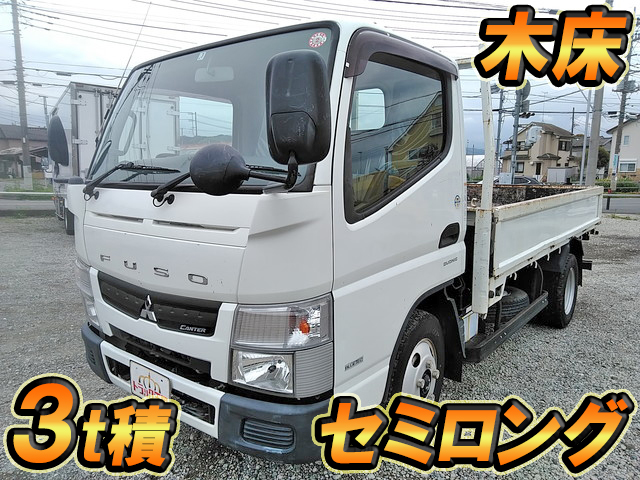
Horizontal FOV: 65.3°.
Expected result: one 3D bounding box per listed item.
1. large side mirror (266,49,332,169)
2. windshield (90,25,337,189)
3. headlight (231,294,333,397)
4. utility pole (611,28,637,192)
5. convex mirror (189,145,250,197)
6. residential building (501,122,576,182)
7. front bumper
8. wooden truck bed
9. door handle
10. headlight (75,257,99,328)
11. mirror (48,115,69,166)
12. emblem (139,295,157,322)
[{"bbox_3d":[-0.067,-0.418,1.578,0.190,0.340,0.090,1,11,15],"label":"large side mirror"},{"bbox_3d":[-0.614,-0.574,2.235,1.580,0.670,0.140,6,-12,39],"label":"windshield"},{"bbox_3d":[-0.145,0.378,1.871,0.330,0.380,0.240,6,11,39],"label":"headlight"},{"bbox_3d":[20.473,-9.219,33.707,0.400,11.800,0.400,5,9,30],"label":"utility pole"},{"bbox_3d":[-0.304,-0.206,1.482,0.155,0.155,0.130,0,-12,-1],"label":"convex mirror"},{"bbox_3d":[29.763,-12.277,67.988,7.200,7.300,8.000,-8,11,-44],"label":"residential building"},{"bbox_3d":[-0.661,0.639,2.354,1.690,0.270,0.320,7,11,39],"label":"front bumper"},{"bbox_3d":[1.335,-0.172,4.705,1.770,0.530,3.350,6,11,39],"label":"wooden truck bed"},{"bbox_3d":[0.649,-0.022,2.537,0.050,0.105,0.210,6,11,39],"label":"door handle"},{"bbox_3d":[-1.192,0.259,2.716,0.330,0.380,0.240,6,11,39],"label":"headlight"},{"bbox_3d":[-1.389,-0.527,2.655,0.085,0.275,0.170,-15,17,-36],"label":"mirror"},{"bbox_3d":[-0.755,0.300,2.182,0.135,0.120,0.020,6,11,39],"label":"emblem"}]

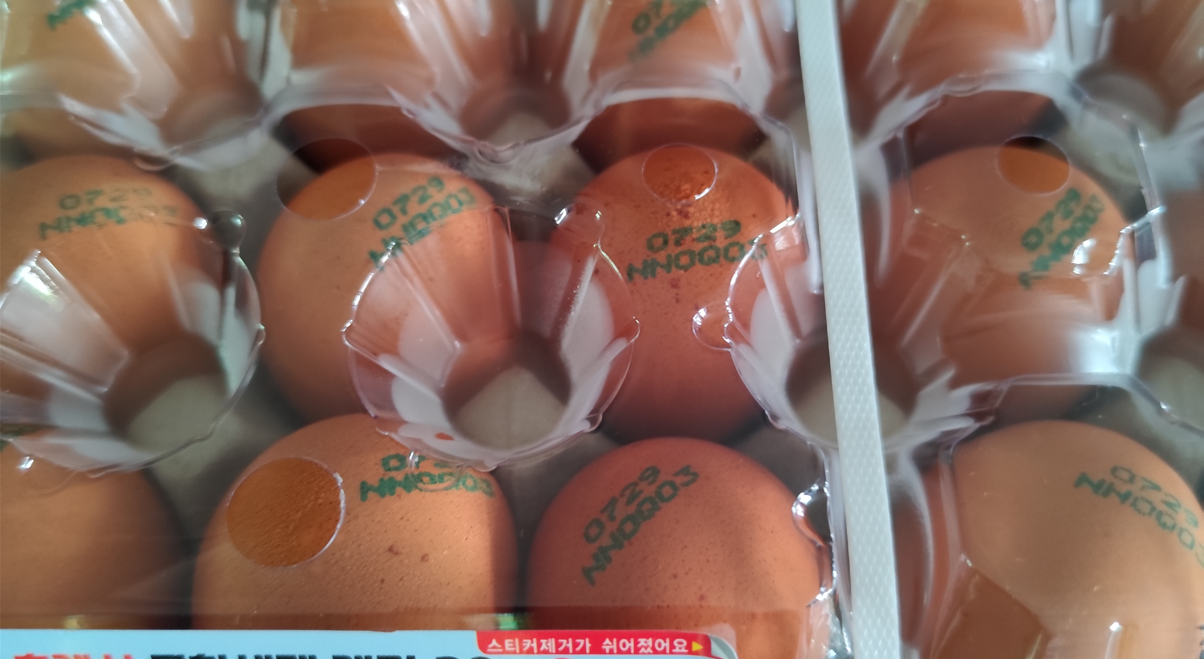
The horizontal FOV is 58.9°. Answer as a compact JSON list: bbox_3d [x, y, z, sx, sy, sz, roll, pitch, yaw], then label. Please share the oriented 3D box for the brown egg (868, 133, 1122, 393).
[{"bbox_3d":[0.064,-0.007,0.178,0.043,0.056,0.043,0,64,0],"label":"brown egg"}]

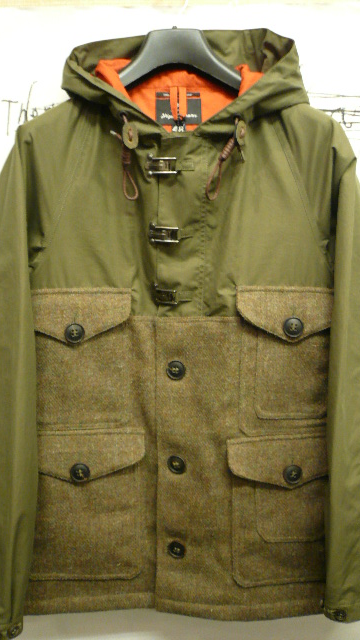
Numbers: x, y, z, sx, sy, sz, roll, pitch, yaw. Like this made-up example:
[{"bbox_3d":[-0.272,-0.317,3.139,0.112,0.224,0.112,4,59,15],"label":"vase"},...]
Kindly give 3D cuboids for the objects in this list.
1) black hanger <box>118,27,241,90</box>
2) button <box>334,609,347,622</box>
[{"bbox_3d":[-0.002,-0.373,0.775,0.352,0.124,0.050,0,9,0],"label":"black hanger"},{"bbox_3d":[0.246,0.454,0.795,0.019,0.020,0.008,-2,9,-10],"label":"button"}]

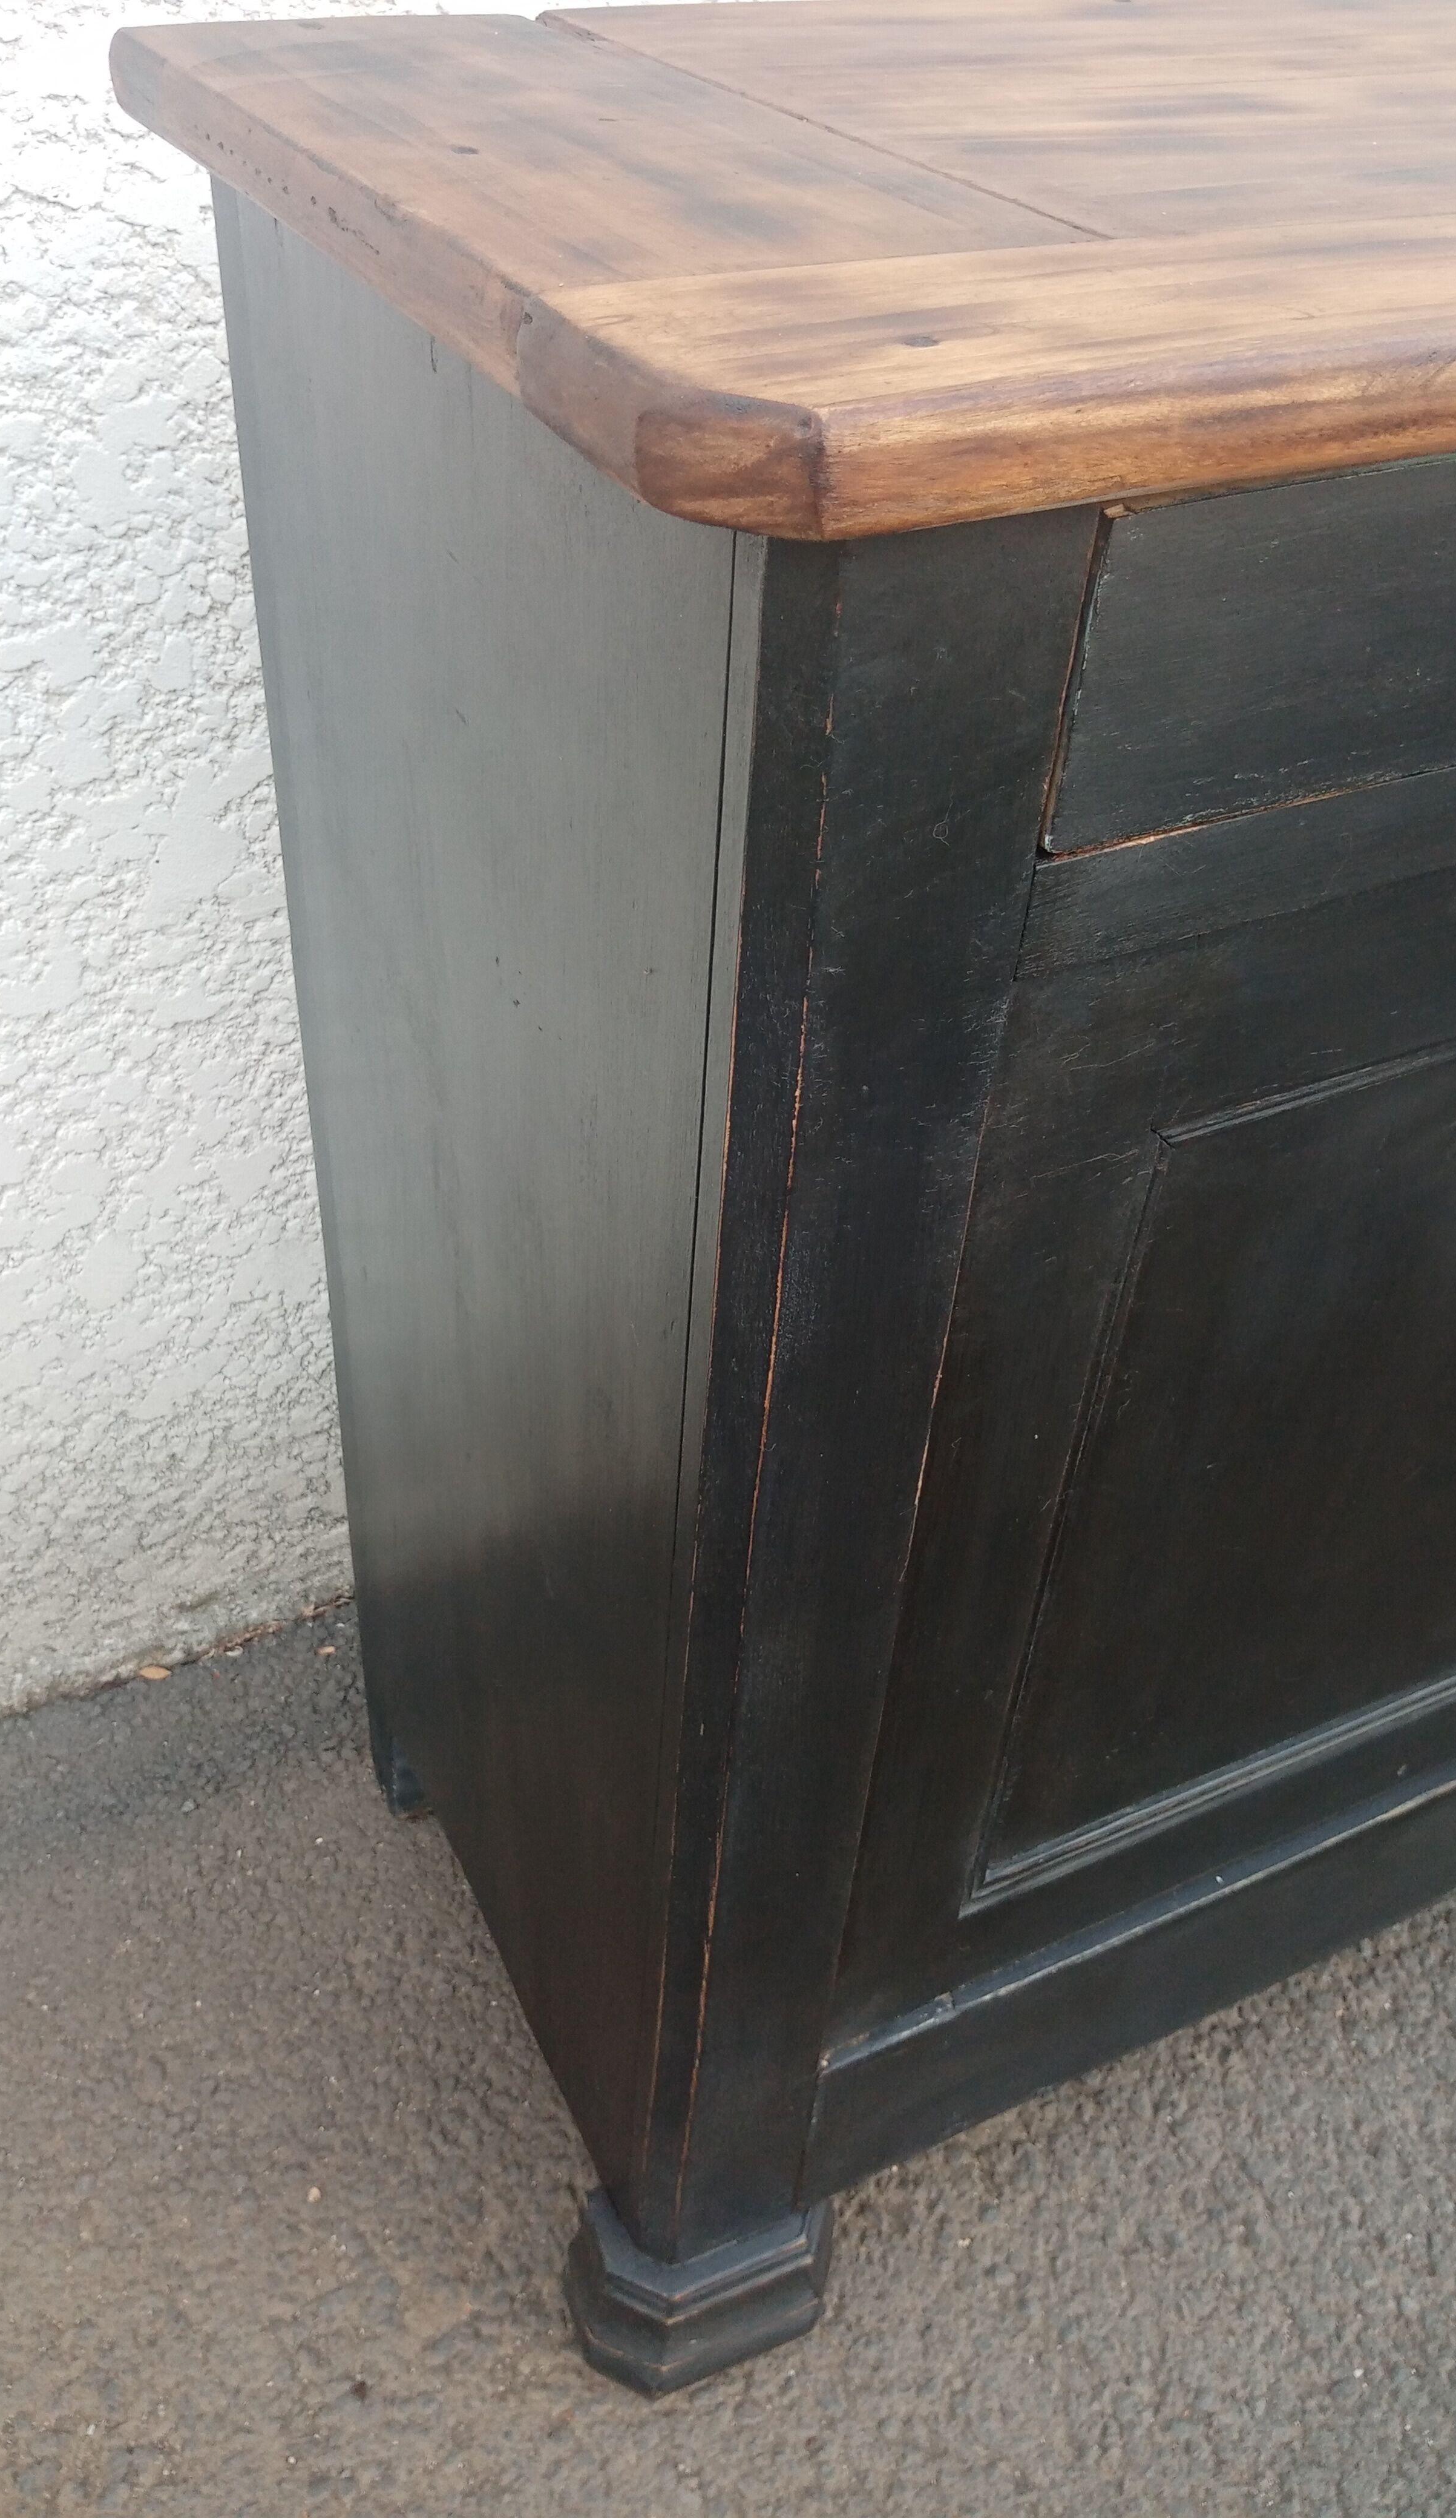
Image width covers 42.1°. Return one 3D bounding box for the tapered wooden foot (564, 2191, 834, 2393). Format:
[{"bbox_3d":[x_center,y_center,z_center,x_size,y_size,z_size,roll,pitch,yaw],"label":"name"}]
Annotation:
[{"bbox_3d":[-0.016,0.527,1.015,0.141,0.082,0.101,-15,43,-22],"label":"tapered wooden foot"}]

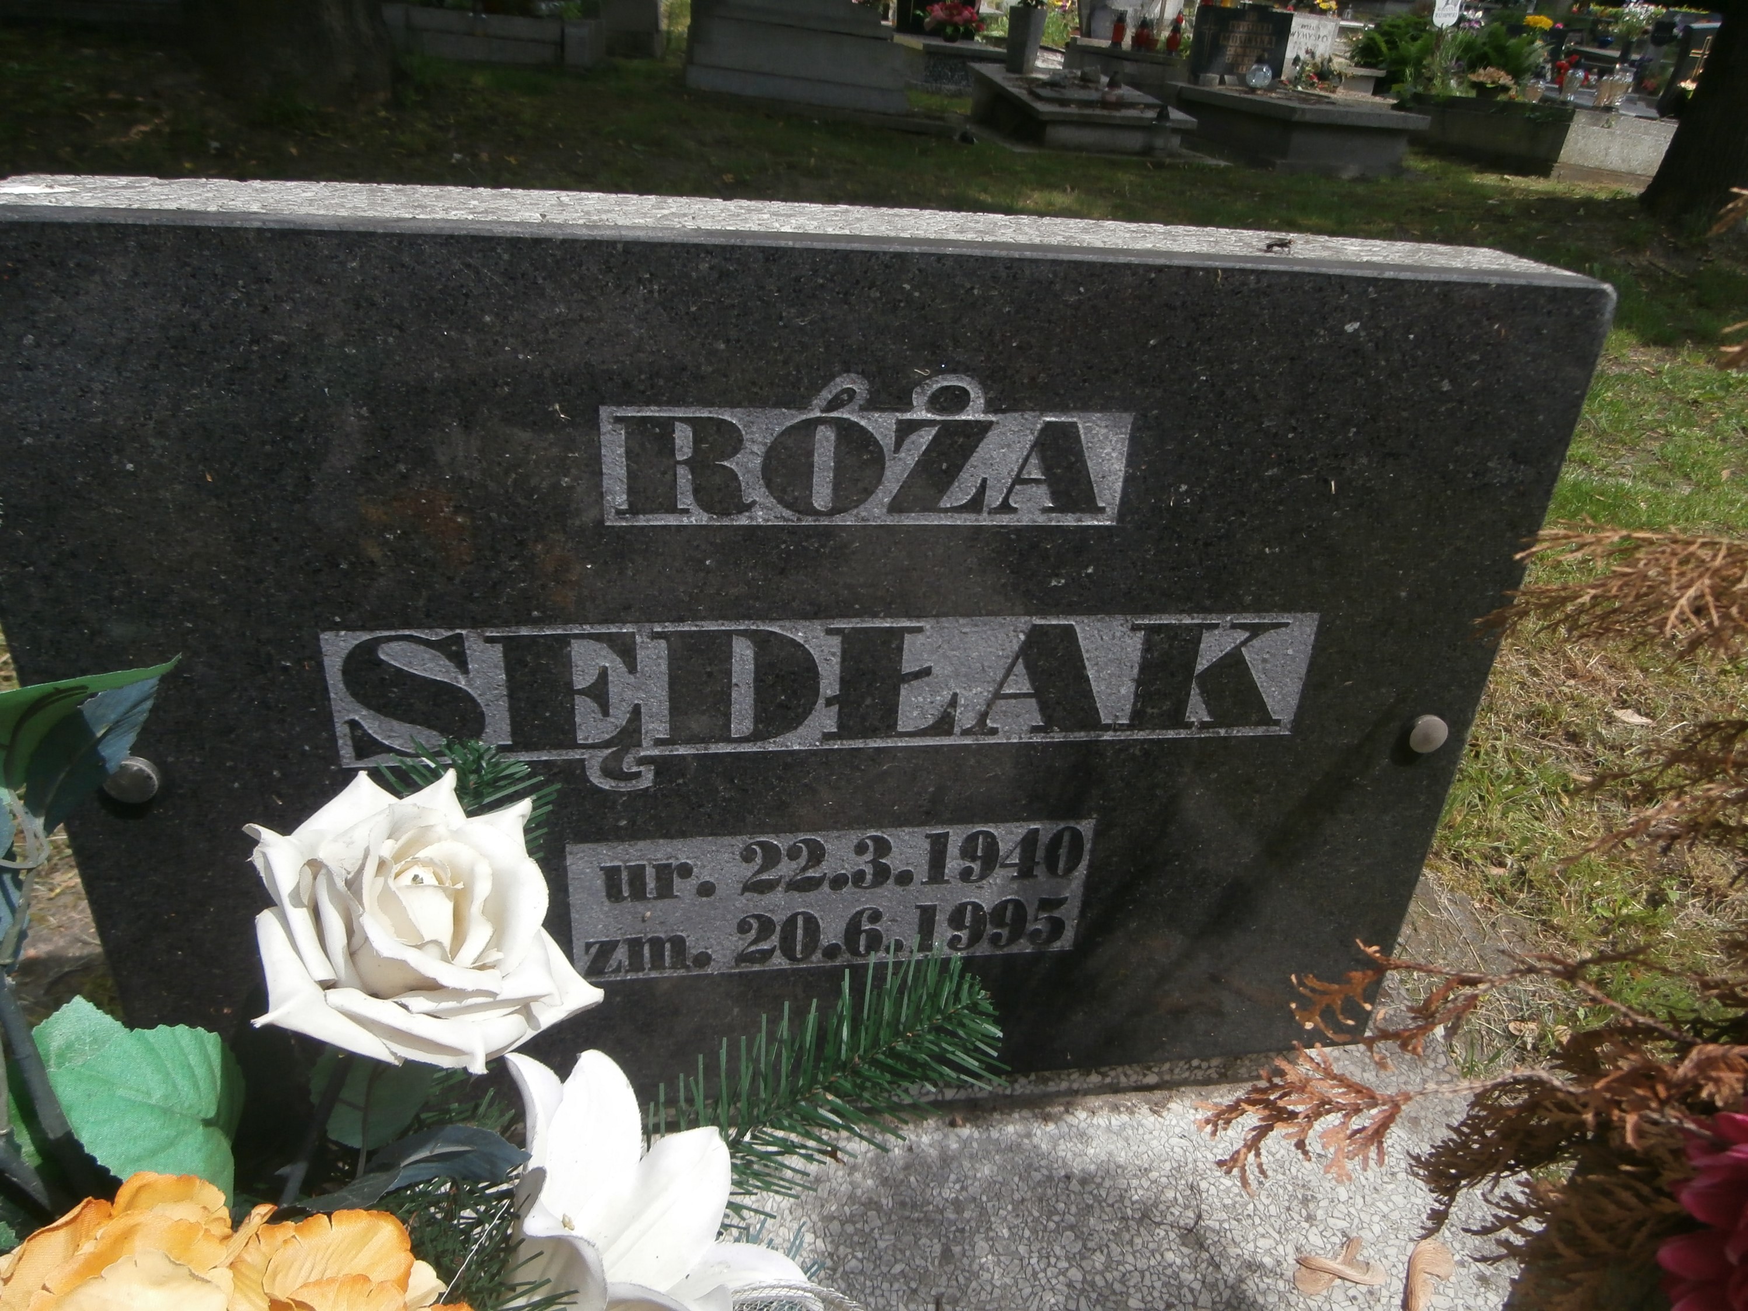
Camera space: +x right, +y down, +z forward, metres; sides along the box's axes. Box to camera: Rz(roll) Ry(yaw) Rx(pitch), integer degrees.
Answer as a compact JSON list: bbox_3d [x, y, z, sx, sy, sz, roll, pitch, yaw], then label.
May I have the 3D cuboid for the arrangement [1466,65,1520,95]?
[{"bbox_3d":[3.438,-3.191,6.750,0.285,0.185,0.270,13,33,13],"label":"arrangement"}]

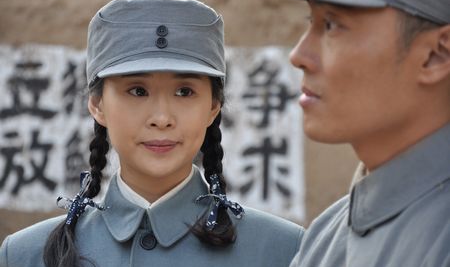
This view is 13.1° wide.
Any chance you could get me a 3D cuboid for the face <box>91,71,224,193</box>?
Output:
[{"bbox_3d":[-0.095,0.000,2.640,0.177,0.162,0.150,0,-2,-7],"label":"face"}]

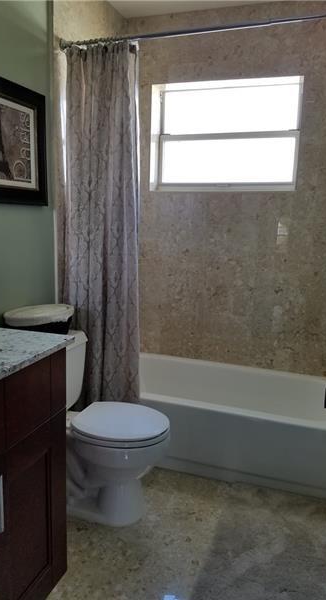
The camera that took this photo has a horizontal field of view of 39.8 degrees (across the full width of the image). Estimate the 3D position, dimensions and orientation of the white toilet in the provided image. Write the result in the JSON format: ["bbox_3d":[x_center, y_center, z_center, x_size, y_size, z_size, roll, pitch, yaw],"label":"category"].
[{"bbox_3d":[-0.305,0.580,2.065,0.705,0.760,0.450,5,11,19],"label":"white toilet"}]

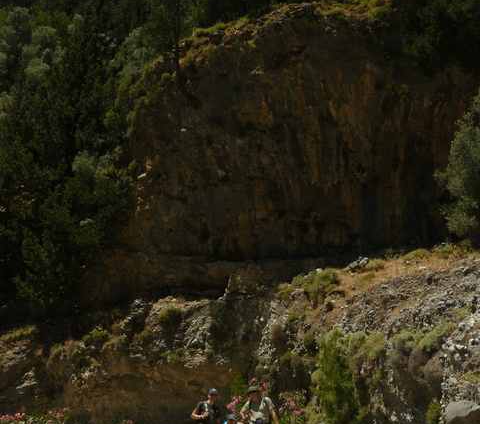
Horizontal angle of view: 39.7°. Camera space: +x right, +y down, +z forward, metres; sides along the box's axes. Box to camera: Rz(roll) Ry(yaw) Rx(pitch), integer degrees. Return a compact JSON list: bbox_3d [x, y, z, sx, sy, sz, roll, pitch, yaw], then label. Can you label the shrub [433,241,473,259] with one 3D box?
[{"bbox_3d":[7.503,1.324,23.500,1.400,0.680,1.200,0,-16,0],"label":"shrub"}]

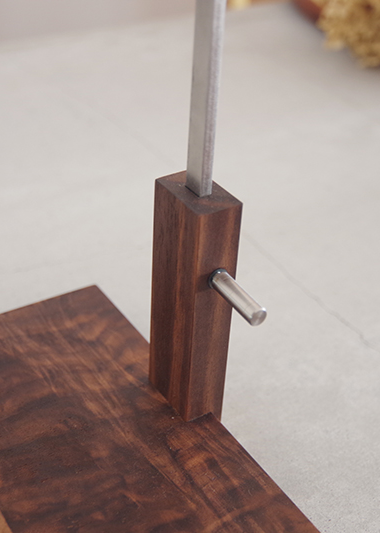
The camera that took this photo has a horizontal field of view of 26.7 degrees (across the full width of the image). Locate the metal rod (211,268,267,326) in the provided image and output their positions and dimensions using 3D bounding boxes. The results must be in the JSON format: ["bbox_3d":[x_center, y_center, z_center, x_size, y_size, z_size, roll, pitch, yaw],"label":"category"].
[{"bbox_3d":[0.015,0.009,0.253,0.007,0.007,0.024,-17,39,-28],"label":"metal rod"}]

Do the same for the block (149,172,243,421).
[{"bbox_3d":[0.000,0.017,0.281,0.016,0.098,0.026,-17,39,-28],"label":"block"}]

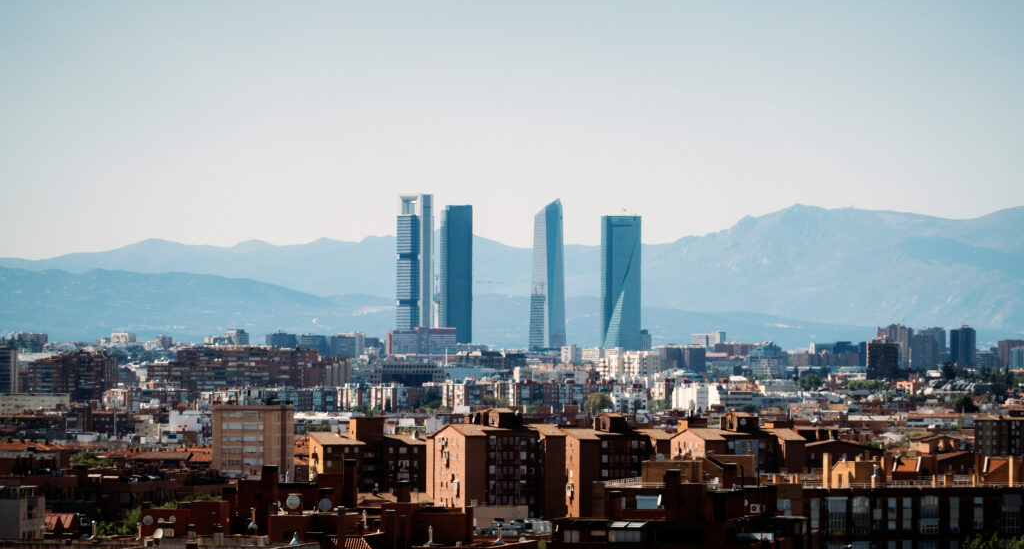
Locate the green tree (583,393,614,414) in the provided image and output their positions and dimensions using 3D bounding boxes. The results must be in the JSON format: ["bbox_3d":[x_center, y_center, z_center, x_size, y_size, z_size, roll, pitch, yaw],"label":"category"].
[{"bbox_3d":[43.330,65.860,2850.000,15.800,12.500,15.000,0,-1,0],"label":"green tree"}]

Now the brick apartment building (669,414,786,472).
[{"bbox_3d":[44.190,39.240,1115.000,22.200,24.000,14.000,1,-1,-29],"label":"brick apartment building"}]

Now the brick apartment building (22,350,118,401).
[{"bbox_3d":[-279.990,64.420,3608.000,57.000,33.000,24.000,0,-1,9],"label":"brick apartment building"}]

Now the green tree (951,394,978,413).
[{"bbox_3d":[190.880,55.700,2400.000,11.800,11.000,11.500,0,-1,0],"label":"green tree"}]

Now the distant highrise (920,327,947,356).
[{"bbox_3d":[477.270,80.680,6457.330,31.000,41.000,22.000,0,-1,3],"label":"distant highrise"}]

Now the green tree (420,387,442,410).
[{"bbox_3d":[-46.040,71.280,3254.170,12.500,12.700,12.500,0,-1,0],"label":"green tree"}]

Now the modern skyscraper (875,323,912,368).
[{"bbox_3d":[425.220,83.370,6300.000,33.000,56.000,25.000,-1,-1,30],"label":"modern skyscraper"}]

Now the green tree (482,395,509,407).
[{"bbox_3d":[-9.140,71.970,3150.000,14.000,10.500,13.000,0,-1,0],"label":"green tree"}]

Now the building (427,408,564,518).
[{"bbox_3d":[-3.000,38.210,1100.000,22.800,25.000,14.500,1,-1,-31],"label":"building"}]

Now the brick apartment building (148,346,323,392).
[{"bbox_3d":[-175.410,60.580,3609.330,107.000,31.000,28.000,0,-1,-3],"label":"brick apartment building"}]

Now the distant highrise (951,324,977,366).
[{"bbox_3d":[460.890,75.590,5807.670,26.000,47.000,23.000,0,-1,3],"label":"distant highrise"}]

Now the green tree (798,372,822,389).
[{"bbox_3d":[181.010,65.070,3450.000,14.000,12.500,13.500,0,-1,0],"label":"green tree"}]

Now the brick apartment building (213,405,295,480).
[{"bbox_3d":[-62.470,43.670,1375.000,18.500,24.500,14.000,0,-1,7],"label":"brick apartment building"}]

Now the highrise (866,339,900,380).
[{"bbox_3d":[255.030,58.640,3905.670,20.500,28.000,17.000,0,-1,-5],"label":"highrise"}]

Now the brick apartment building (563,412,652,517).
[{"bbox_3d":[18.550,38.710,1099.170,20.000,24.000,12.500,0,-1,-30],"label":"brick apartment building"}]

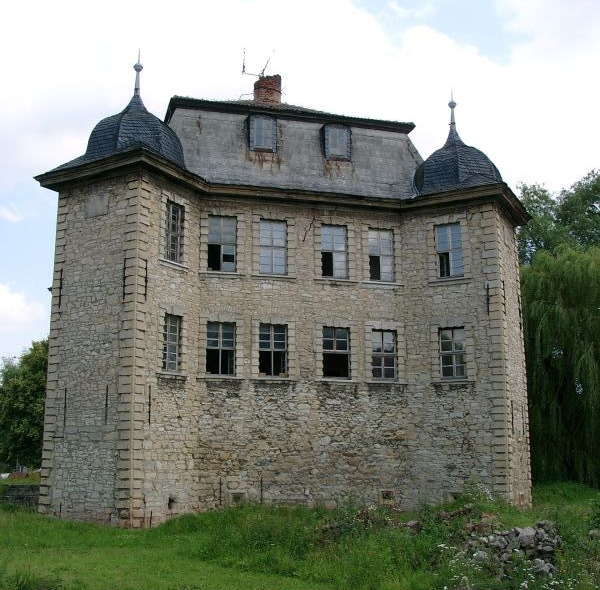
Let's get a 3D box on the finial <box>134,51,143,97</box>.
[{"bbox_3d":[-5.642,-7.740,27.442,0.313,1.858,0.313,3,-12,-16],"label":"finial"}]

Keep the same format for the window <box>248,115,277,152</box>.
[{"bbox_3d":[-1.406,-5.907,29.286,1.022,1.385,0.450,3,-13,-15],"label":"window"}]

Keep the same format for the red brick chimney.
[{"bbox_3d":[-1.367,-8.439,33.127,0.994,1.393,0.821,3,-12,-16],"label":"red brick chimney"}]

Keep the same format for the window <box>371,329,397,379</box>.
[{"bbox_3d":[3.017,2.157,28.143,0.994,1.812,0.184,3,-12,-16],"label":"window"}]

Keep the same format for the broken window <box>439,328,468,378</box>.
[{"bbox_3d":[5.409,2.032,27.562,0.941,1.796,0.184,-6,-13,27],"label":"broken window"}]

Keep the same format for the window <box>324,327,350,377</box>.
[{"bbox_3d":[1.300,2.076,27.993,1.020,1.830,0.200,3,-13,-15],"label":"window"}]

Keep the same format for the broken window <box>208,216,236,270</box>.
[{"bbox_3d":[-2.741,-1.789,27.718,1.020,2.010,0.200,3,-13,-15],"label":"broken window"}]

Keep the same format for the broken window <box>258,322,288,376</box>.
[{"bbox_3d":[-0.916,1.916,26.983,1.032,1.812,0.184,3,-12,-16],"label":"broken window"}]

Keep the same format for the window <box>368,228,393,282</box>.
[{"bbox_3d":[3.032,-1.471,29.239,1.020,2.010,0.200,3,-13,-15],"label":"window"}]

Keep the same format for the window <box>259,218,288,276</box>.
[{"bbox_3d":[-0.951,-1.691,28.190,1.020,2.010,0.200,3,-13,-15],"label":"window"}]

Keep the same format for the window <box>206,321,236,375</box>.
[{"bbox_3d":[-2.698,1.855,26.939,1.020,1.830,0.200,3,-13,-15],"label":"window"}]

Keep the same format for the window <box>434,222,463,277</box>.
[{"bbox_3d":[5.430,-1.584,28.277,0.961,1.979,0.184,-6,-13,27],"label":"window"}]

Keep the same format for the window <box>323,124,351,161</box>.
[{"bbox_3d":[1.346,-5.599,29.650,0.994,1.366,0.646,3,-12,-16],"label":"window"}]

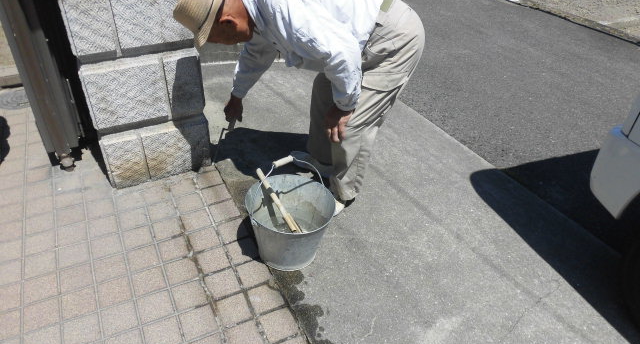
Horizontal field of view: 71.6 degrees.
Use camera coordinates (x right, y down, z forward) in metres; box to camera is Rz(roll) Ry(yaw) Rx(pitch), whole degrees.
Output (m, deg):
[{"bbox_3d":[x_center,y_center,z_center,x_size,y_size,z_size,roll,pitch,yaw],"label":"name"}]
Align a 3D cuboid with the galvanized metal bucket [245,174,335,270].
[{"bbox_3d":[-0.107,0.190,1.565,0.300,0.236,0.300,4,38,-3],"label":"galvanized metal bucket"}]

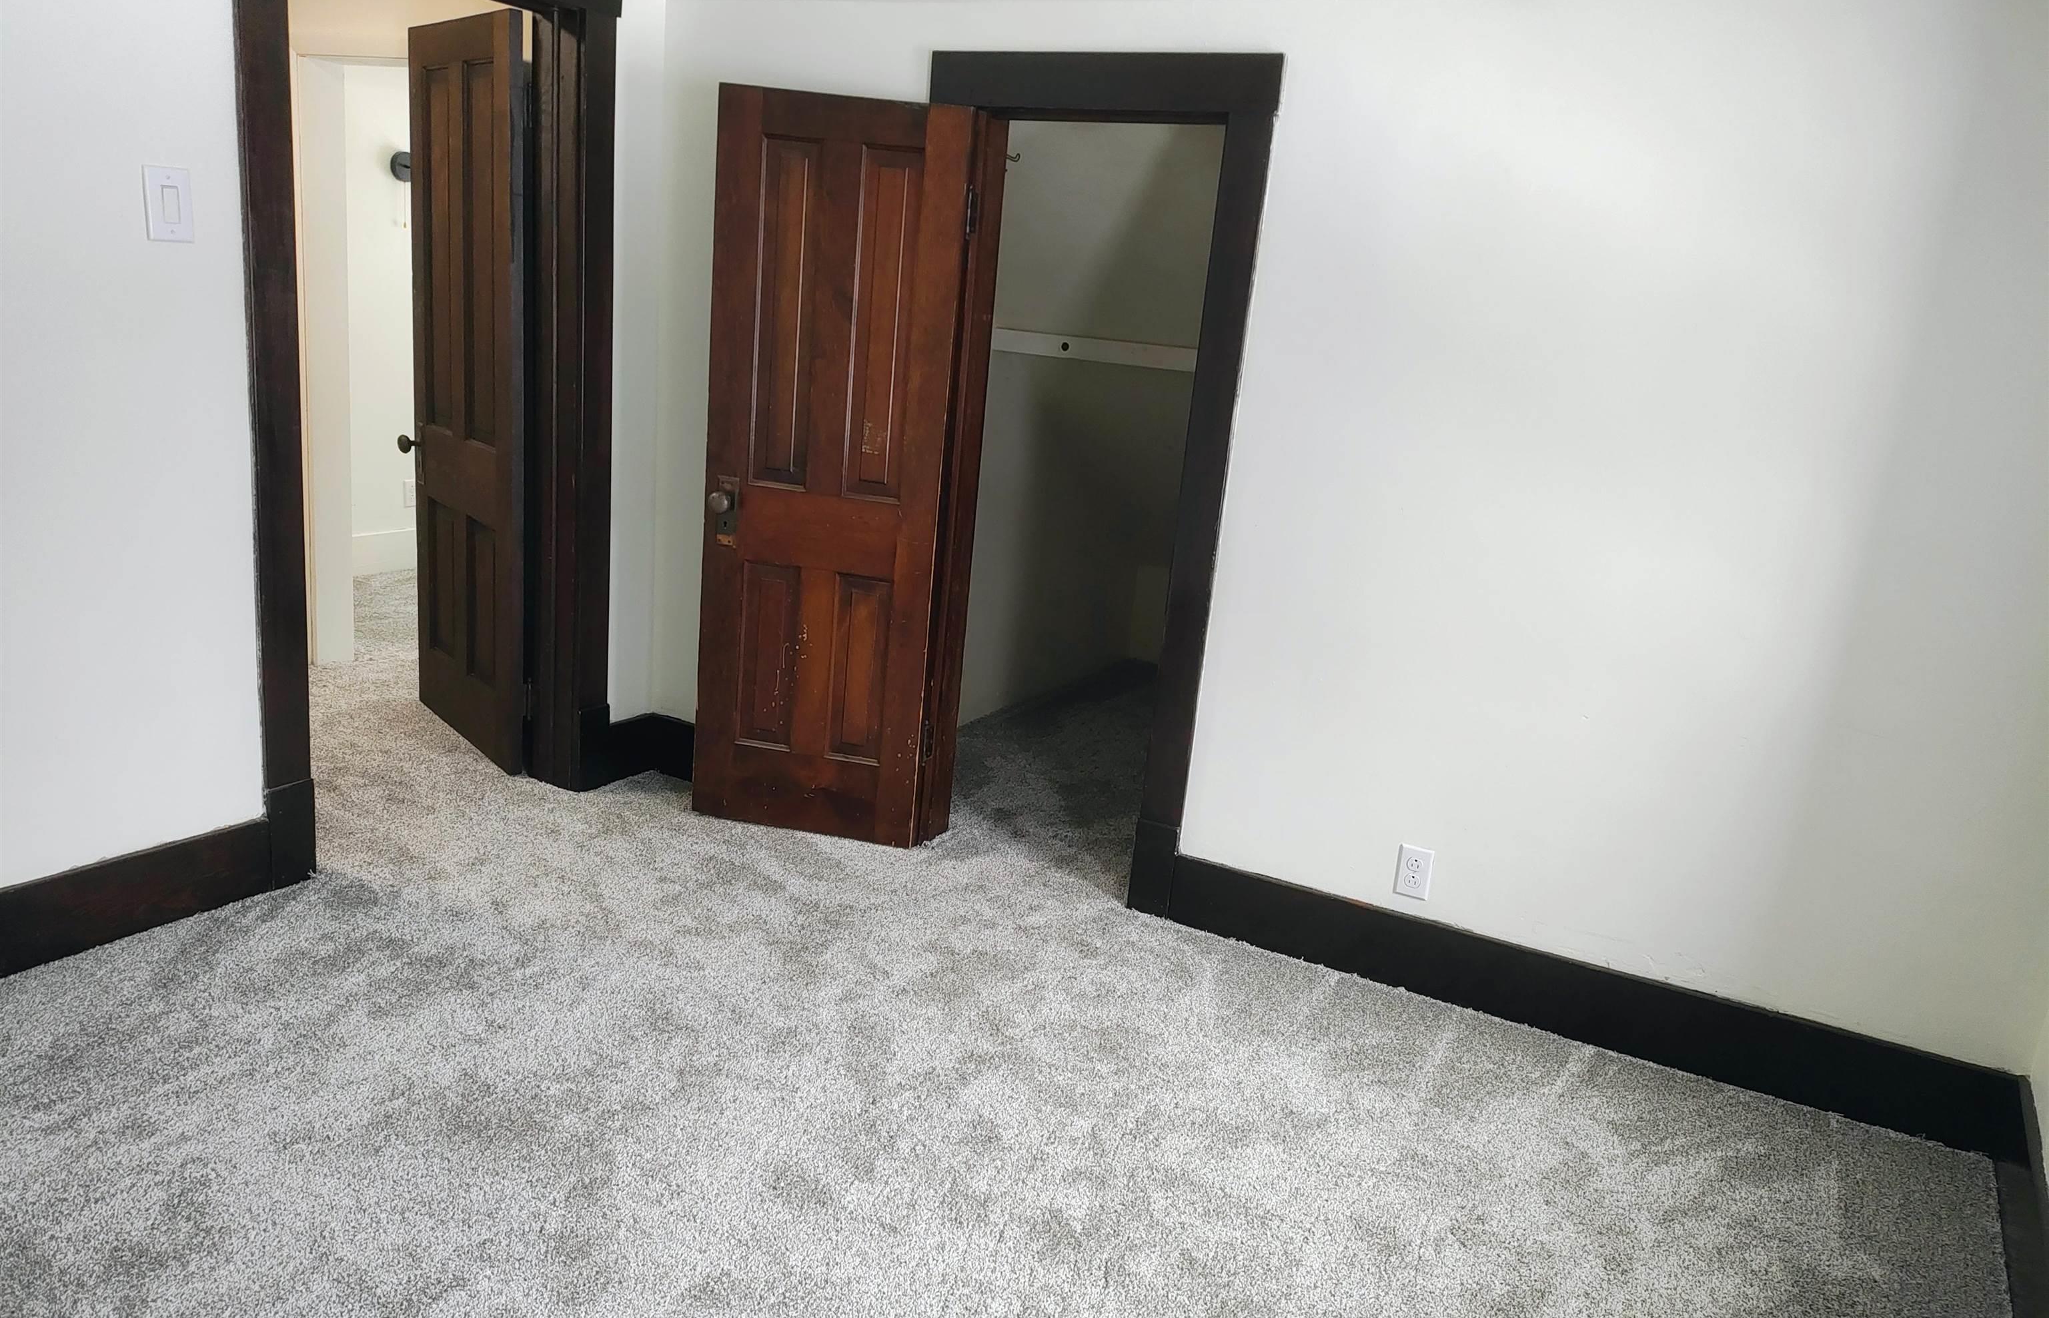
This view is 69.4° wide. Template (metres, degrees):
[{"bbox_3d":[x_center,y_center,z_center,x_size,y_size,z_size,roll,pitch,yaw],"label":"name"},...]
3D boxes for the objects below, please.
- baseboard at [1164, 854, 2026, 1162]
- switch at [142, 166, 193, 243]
[{"bbox_3d":[1.095,0.694,3.129,1.690,0.157,0.025,12,15,26],"label":"baseboard"},{"bbox_3d":[-1.576,-0.836,2.728,0.008,0.132,0.089,12,15,26],"label":"switch"}]

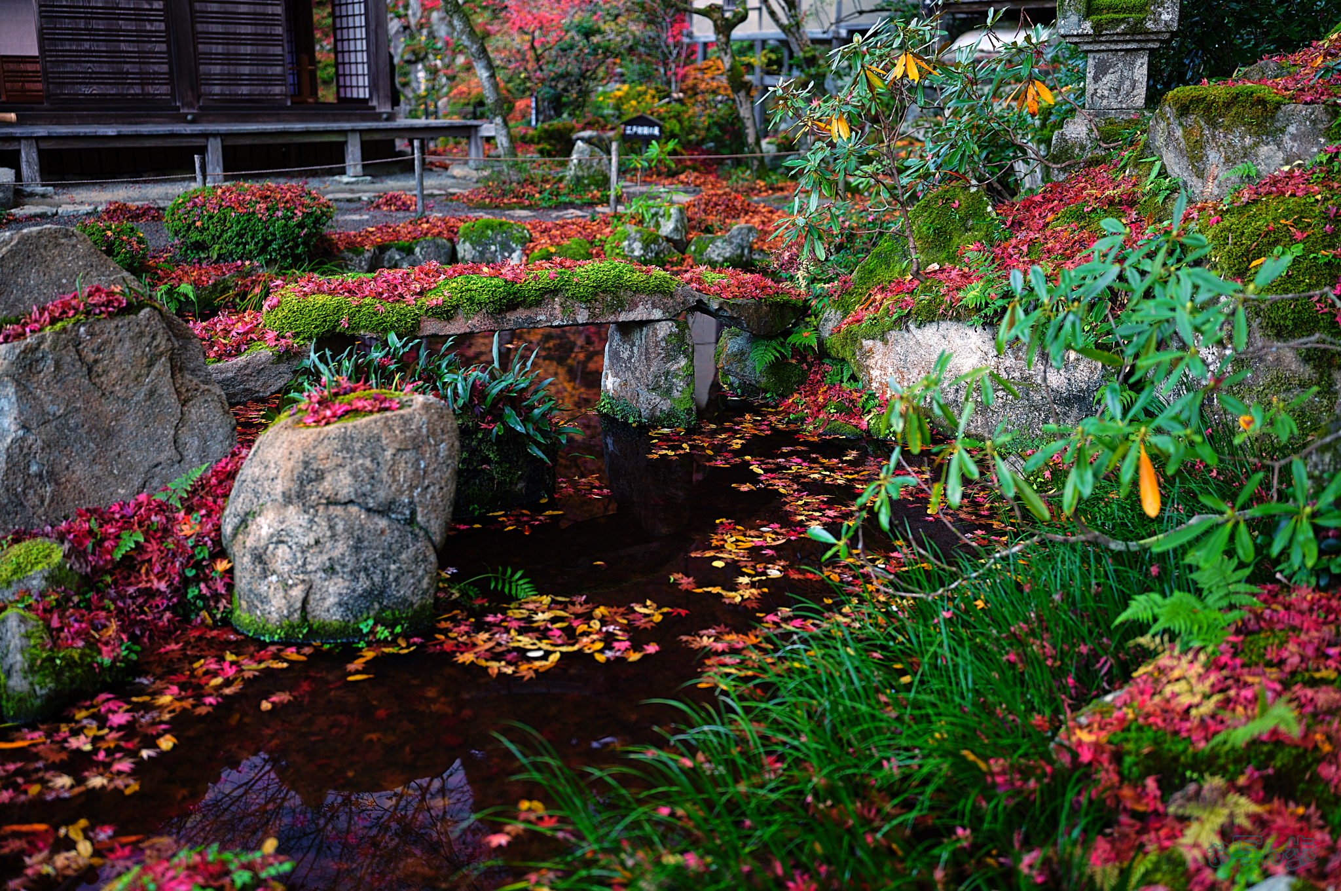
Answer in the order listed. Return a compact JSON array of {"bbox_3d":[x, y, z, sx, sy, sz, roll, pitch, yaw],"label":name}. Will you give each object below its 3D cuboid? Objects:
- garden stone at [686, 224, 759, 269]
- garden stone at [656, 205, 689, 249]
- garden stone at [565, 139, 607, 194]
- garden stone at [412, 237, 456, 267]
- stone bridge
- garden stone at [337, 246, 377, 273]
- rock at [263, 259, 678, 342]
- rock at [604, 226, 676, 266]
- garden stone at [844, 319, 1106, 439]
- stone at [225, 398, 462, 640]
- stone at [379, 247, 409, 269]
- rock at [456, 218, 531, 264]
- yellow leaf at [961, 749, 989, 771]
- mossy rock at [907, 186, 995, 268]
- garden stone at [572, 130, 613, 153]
[{"bbox_3d":[0.389,-1.388,9.057,0.490,0.305,0.350,1,15,0],"label":"garden stone"},{"bbox_3d":[-0.006,-1.282,7.700,0.222,0.285,0.200,0,15,0],"label":"garden stone"},{"bbox_3d":[-0.775,-2.551,11.900,0.399,0.488,0.299,-1,15,-3],"label":"garden stone"},{"bbox_3d":[-1.577,-1.282,8.729,0.290,0.260,0.260,1,15,0],"label":"garden stone"},{"bbox_3d":[-0.657,-0.490,6.088,2.700,0.660,0.680,-7,17,-26],"label":"stone bridge"},{"bbox_3d":[-1.732,-1.019,7.200,0.219,0.162,0.175,-4,15,-13],"label":"garden stone"},{"bbox_3d":[-0.855,-0.679,5.884,1.850,0.250,0.600,-7,17,-26],"label":"rock"},{"bbox_3d":[-0.196,-1.393,9.057,0.470,0.285,0.360,1,15,0],"label":"rock"},{"bbox_3d":[1.374,-0.385,6.043,1.130,0.520,0.650,1,15,0],"label":"garden stone"},{"bbox_3d":[-0.919,0.177,3.670,0.640,0.600,0.500,-4,15,-14],"label":"stone"},{"bbox_3d":[-1.808,-1.220,8.487,0.210,0.185,0.190,1,15,0],"label":"stone"},{"bbox_3d":[-0.985,-1.131,7.250,0.402,0.268,0.301,-2,15,-7],"label":"rock"},{"bbox_3d":[0.574,0.592,2.450,0.075,0.030,0.025,12,19,40],"label":"yellow leaf"},{"bbox_3d":[1.262,-0.980,5.900,0.400,0.394,0.360,3,15,12],"label":"mossy rock"},{"bbox_3d":[-0.713,-2.786,12.201,0.420,0.340,0.380,1,15,0],"label":"garden stone"}]

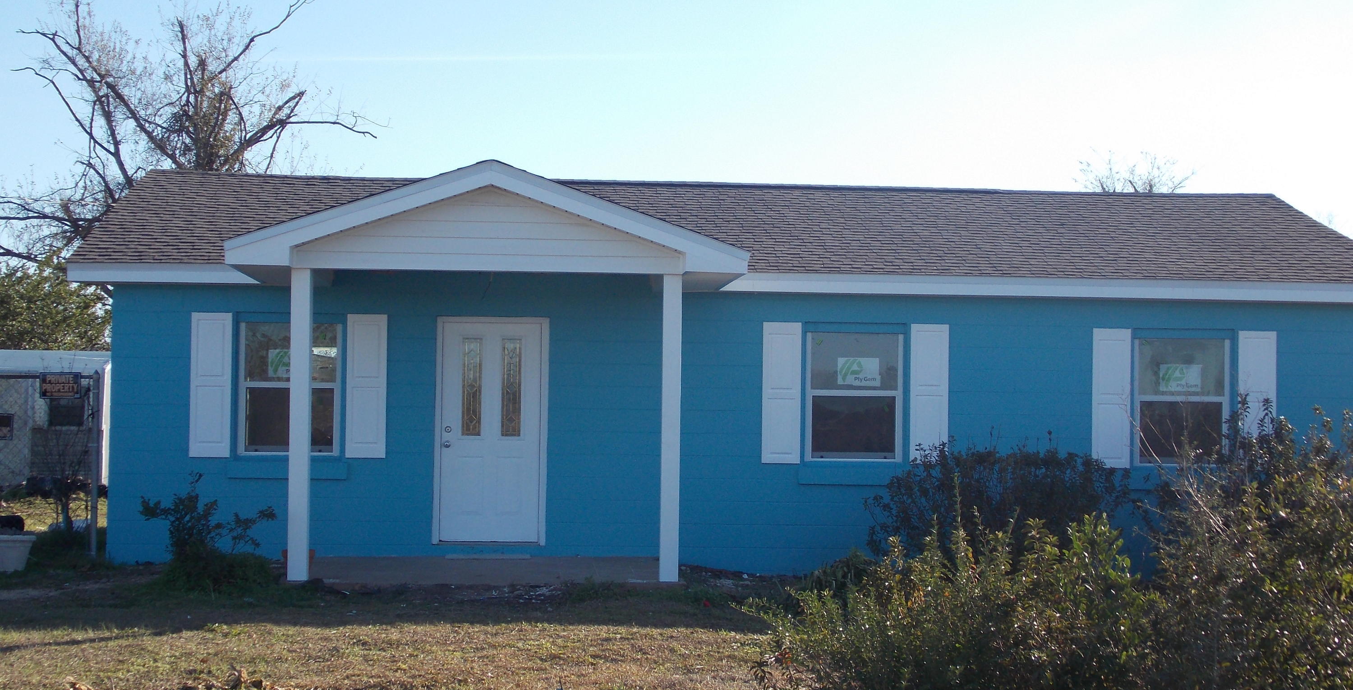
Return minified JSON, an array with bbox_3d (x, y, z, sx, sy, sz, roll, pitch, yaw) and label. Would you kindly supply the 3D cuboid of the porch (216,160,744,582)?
[{"bbox_3d":[-1.585,0.278,17.283,4.170,3.380,2.655,1,-2,-5],"label":"porch"}]

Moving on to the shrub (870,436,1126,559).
[{"bbox_3d":[2.861,1.458,17.995,2.291,1.276,1.150,1,-2,-5],"label":"shrub"}]

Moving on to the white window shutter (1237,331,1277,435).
[{"bbox_3d":[5.448,0.524,19.075,0.366,1.297,0.035,1,-2,-5],"label":"white window shutter"}]

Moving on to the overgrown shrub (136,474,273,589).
[{"bbox_3d":[-3.868,1.526,16.803,1.068,0.909,0.900,1,-2,-5],"label":"overgrown shrub"}]

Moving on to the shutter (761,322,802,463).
[{"bbox_3d":[0.970,0.446,18.721,0.351,1.295,0.035,1,-2,-5],"label":"shutter"}]

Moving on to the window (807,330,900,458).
[{"bbox_3d":[1.646,0.484,18.866,0.899,1.182,0.100,1,-2,-5],"label":"window"}]

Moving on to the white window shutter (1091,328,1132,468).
[{"bbox_3d":[4.060,0.500,18.965,0.362,1.299,0.035,1,-2,-5],"label":"white window shutter"}]

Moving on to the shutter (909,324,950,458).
[{"bbox_3d":[2.345,0.464,18.830,0.357,1.297,0.035,1,-2,-5],"label":"shutter"}]

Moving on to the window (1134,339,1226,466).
[{"bbox_3d":[4.738,0.541,19.111,0.908,1.189,0.100,1,-2,-5],"label":"window"}]

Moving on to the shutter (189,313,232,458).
[{"bbox_3d":[-4.189,0.364,18.312,0.361,1.296,0.035,1,-2,-5],"label":"shutter"}]

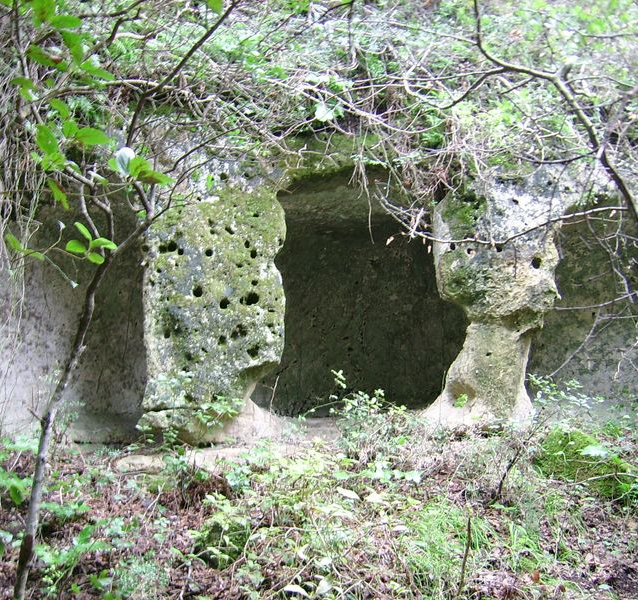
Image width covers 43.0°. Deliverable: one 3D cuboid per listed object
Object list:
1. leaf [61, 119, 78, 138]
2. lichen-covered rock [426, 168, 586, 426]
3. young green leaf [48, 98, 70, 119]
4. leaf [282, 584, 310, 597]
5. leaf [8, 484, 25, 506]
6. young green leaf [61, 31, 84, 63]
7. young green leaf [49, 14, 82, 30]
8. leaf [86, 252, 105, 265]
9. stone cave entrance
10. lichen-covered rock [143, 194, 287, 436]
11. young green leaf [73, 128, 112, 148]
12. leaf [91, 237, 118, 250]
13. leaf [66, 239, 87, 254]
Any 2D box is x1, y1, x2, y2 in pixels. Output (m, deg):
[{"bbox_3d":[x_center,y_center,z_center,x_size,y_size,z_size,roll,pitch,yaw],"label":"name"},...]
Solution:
[{"bbox_3d":[-0.940,-0.645,3.050,0.080,0.053,0.018,34,-32,16],"label":"leaf"},{"bbox_3d":[1.441,-0.019,6.250,1.189,1.917,0.800,0,-2,0],"label":"lichen-covered rock"},{"bbox_3d":[-0.977,-0.722,3.050,0.100,0.050,0.018,35,-46,1],"label":"young green leaf"},{"bbox_3d":[-0.094,1.167,3.250,0.113,0.048,0.060,0,-2,0],"label":"leaf"},{"bbox_3d":[-1.533,0.988,4.100,0.060,0.105,0.020,-15,-21,-12],"label":"leaf"},{"bbox_3d":[-0.762,-0.783,2.500,0.068,0.099,0.040,0,-2,0],"label":"young green leaf"},{"bbox_3d":[-0.783,-0.858,2.500,0.099,0.049,0.045,0,-2,0],"label":"young green leaf"},{"bbox_3d":[-0.882,-0.164,3.200,0.085,0.018,0.048,27,51,24],"label":"leaf"},{"bbox_3d":[0.334,-0.036,6.500,1.624,1.837,1.200,0,-2,0],"label":"stone cave entrance"},{"bbox_3d":[-0.856,0.108,6.500,1.120,1.970,0.800,0,-3,0],"label":"lichen-covered rock"},{"bbox_3d":[-0.700,-0.505,2.500,0.117,0.062,0.045,0,-2,0],"label":"young green leaf"},{"bbox_3d":[-0.849,-0.222,3.200,0.105,0.022,0.050,13,42,10],"label":"leaf"},{"bbox_3d":[-0.959,-0.210,3.200,0.085,0.055,0.018,5,-41,-3],"label":"leaf"}]

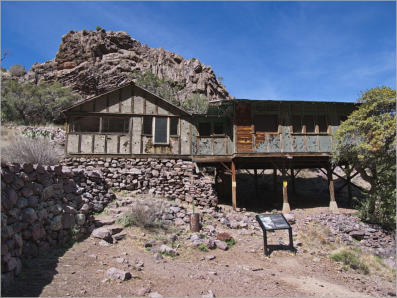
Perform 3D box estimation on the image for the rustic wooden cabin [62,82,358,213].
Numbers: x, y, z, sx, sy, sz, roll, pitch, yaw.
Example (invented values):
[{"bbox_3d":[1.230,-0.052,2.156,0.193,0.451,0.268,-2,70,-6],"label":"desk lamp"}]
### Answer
[{"bbox_3d":[0.851,0.365,16.885,15.549,6.563,6.500,0,-9,-6],"label":"rustic wooden cabin"}]

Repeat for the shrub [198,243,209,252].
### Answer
[{"bbox_3d":[0.162,3.184,8.900,0.310,0.240,0.290,-1,-9,0],"label":"shrub"}]

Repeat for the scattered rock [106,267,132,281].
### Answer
[{"bbox_3d":[-1.679,2.646,5.850,0.470,0.210,0.330,-3,-9,12],"label":"scattered rock"}]

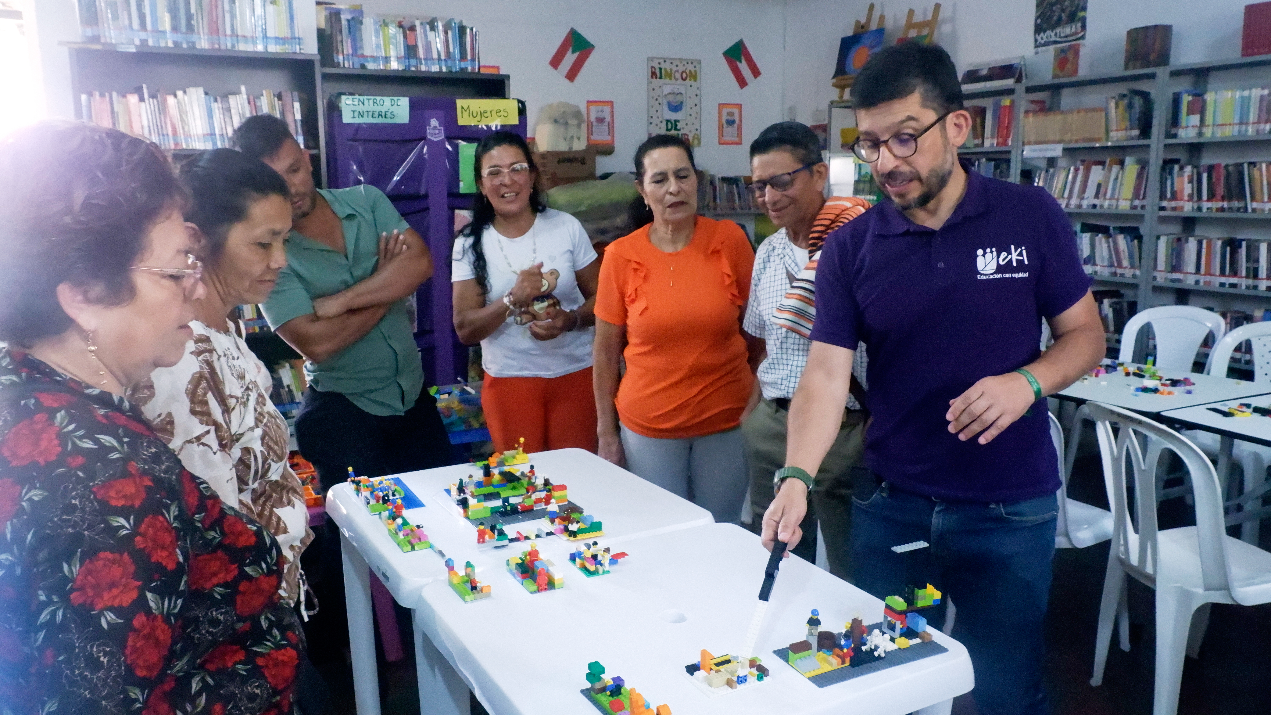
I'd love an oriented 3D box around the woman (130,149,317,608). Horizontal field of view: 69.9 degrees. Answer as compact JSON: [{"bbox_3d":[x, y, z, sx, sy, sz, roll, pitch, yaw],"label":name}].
[{"bbox_3d":[-0.778,0.384,1.783,0.380,1.530,0.440,2,11,14],"label":"woman"}]

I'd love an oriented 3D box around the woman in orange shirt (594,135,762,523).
[{"bbox_3d":[0.123,0.172,2.640,0.480,1.600,0.310,0,11,4],"label":"woman in orange shirt"}]

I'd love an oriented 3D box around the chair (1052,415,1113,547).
[{"bbox_3d":[1.256,0.489,2.878,0.510,0.860,0.440,-6,12,-27],"label":"chair"}]

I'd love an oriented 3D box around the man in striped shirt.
[{"bbox_3d":[0.476,0.192,2.462,0.460,1.620,0.310,5,12,26],"label":"man in striped shirt"}]

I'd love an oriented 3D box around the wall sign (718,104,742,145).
[{"bbox_3d":[0.814,-2.000,7.815,0.250,0.350,0.012,-6,12,-27],"label":"wall sign"}]

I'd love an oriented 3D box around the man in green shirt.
[{"bbox_3d":[-0.790,0.170,2.577,0.560,1.650,0.380,-3,11,-11],"label":"man in green shirt"}]

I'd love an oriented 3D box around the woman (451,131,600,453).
[{"bbox_3d":[-0.329,0.134,2.815,0.450,1.620,0.340,-2,11,-8],"label":"woman"}]

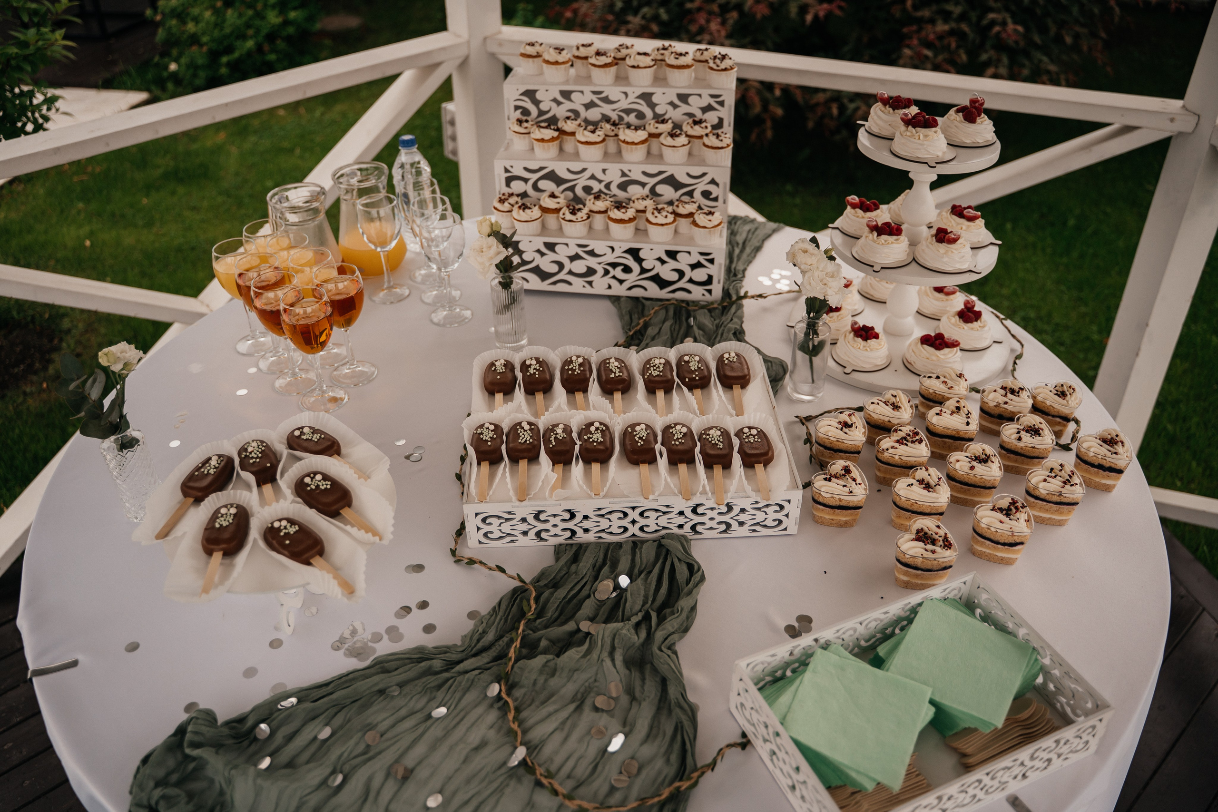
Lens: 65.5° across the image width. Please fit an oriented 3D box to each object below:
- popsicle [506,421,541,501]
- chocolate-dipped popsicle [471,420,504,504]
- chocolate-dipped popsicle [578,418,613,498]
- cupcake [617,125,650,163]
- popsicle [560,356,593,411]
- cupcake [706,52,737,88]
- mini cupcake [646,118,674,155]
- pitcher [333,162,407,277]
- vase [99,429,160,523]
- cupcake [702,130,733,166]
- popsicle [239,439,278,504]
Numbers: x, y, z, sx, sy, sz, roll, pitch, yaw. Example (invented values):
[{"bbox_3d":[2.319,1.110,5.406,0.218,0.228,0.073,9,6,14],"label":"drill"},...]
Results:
[{"bbox_3d":[-0.107,0.069,1.189,0.044,0.022,0.152,-3,36,-1],"label":"popsicle"},{"bbox_3d":[-0.165,0.074,1.269,0.049,0.025,0.158,-2,36,-2],"label":"chocolate-dipped popsicle"},{"bbox_3d":[-0.017,0.065,1.218,0.046,0.023,0.145,-1,35,0],"label":"chocolate-dipped popsicle"},{"bbox_3d":[0.044,-0.459,1.652,0.052,0.054,0.052,4,36,7],"label":"cupcake"},{"bbox_3d":[-0.039,-0.020,1.291,0.044,0.022,0.146,-3,41,-4],"label":"popsicle"},{"bbox_3d":[0.200,-0.597,1.678,0.054,0.056,0.054,5,36,8],"label":"cupcake"},{"bbox_3d":[0.090,-0.480,1.679,0.052,0.054,0.052,4,36,7],"label":"mini cupcake"},{"bbox_3d":[-0.456,-0.355,1.774,0.132,0.195,0.150,-25,42,-29],"label":"pitcher"},{"bbox_3d":[-0.585,0.088,1.172,0.056,0.112,0.056,0,35,0],"label":"vase"},{"bbox_3d":[0.187,-0.445,1.627,0.052,0.054,0.052,4,36,7],"label":"cupcake"},{"bbox_3d":[-0.433,0.086,1.187,0.046,0.020,0.155,-17,38,-22],"label":"popsicle"}]

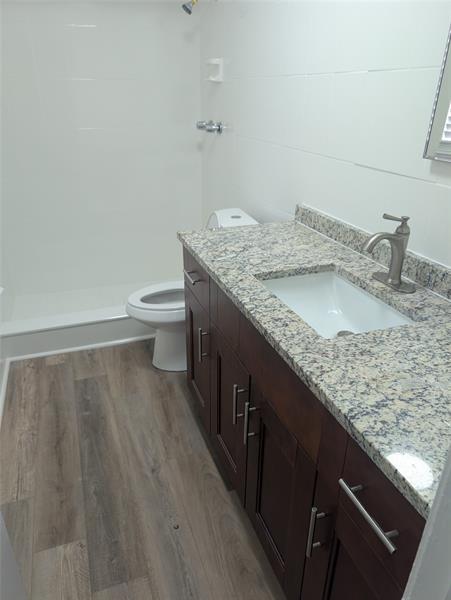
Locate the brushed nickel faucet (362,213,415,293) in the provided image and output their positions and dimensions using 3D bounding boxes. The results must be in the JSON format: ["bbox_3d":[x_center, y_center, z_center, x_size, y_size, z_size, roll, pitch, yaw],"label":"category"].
[{"bbox_3d":[0.468,-0.140,1.190,0.164,0.222,0.156,-9,28,-18],"label":"brushed nickel faucet"}]

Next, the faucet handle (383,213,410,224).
[{"bbox_3d":[0.474,-0.224,1.151,0.098,0.032,0.026,-9,28,-18],"label":"faucet handle"}]

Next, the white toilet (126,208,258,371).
[{"bbox_3d":[-0.176,-0.018,2.271,0.720,0.794,0.400,-9,28,-18],"label":"white toilet"}]

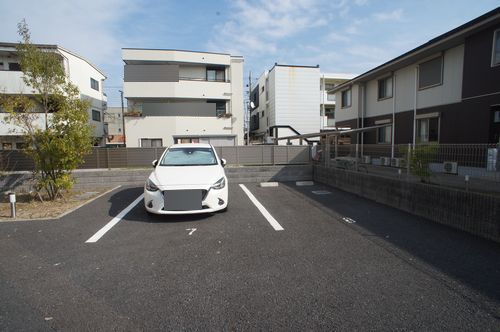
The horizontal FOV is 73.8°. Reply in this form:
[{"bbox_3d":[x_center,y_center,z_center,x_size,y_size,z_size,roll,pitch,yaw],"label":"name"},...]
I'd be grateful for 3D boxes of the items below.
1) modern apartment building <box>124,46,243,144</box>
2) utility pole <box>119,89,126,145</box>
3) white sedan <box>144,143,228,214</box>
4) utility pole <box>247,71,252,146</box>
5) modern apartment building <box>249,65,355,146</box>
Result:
[{"bbox_3d":[-6.179,-4.953,31.778,9.900,9.200,9.500,-2,4,-13],"label":"modern apartment building"},{"bbox_3d":[-11.414,-3.503,29.770,0.400,6.400,0.250,-1,4,-11],"label":"utility pole"},{"bbox_3d":[-1.477,0.199,8.307,1.730,1.500,4.060,-1,4,-7],"label":"white sedan"},{"bbox_3d":[-0.076,-6.404,40.627,0.400,10.400,0.400,-1,4,-7],"label":"utility pole"},{"bbox_3d":[6.579,-5.544,38.202,10.800,8.700,14.000,-1,4,-8],"label":"modern apartment building"}]

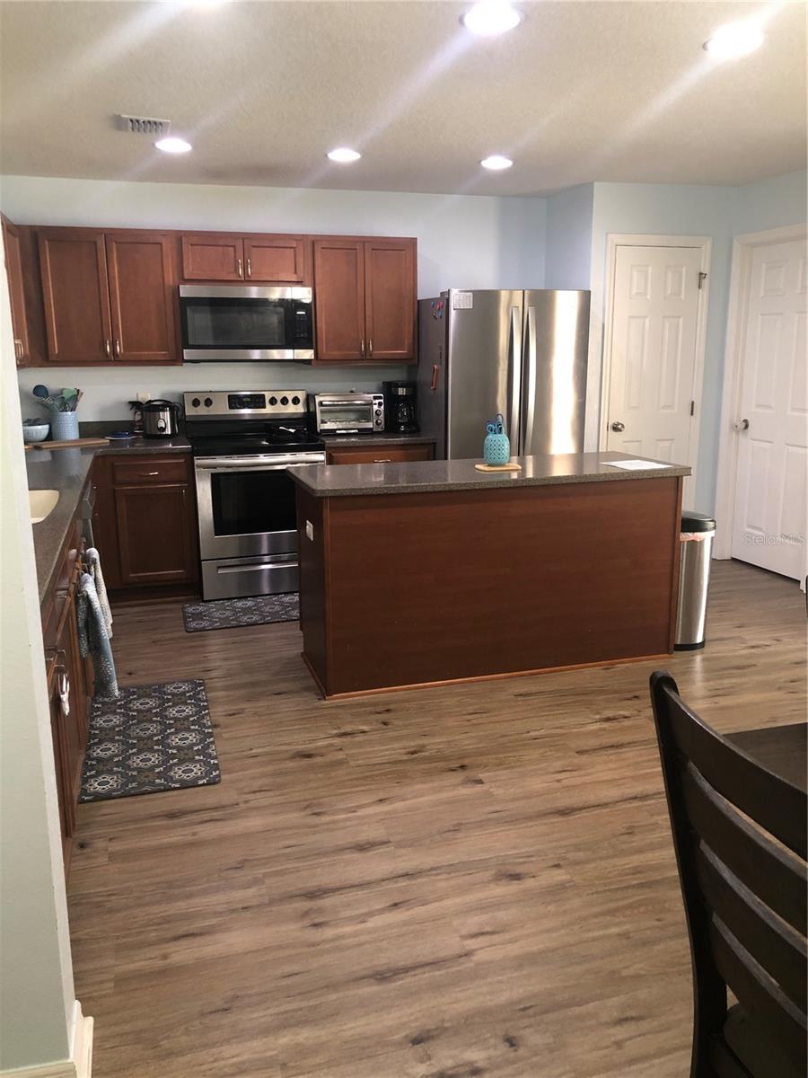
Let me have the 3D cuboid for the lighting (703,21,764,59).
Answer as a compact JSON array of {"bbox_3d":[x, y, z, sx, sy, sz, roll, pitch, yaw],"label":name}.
[{"bbox_3d":[1.081,-1.612,2.850,0.190,0.025,0.190,-4,13,-16],"label":"lighting"}]

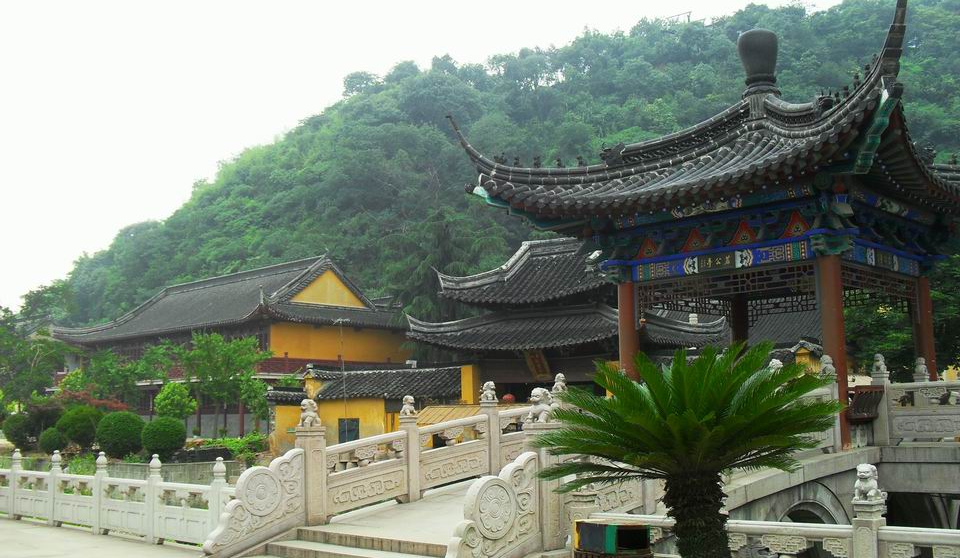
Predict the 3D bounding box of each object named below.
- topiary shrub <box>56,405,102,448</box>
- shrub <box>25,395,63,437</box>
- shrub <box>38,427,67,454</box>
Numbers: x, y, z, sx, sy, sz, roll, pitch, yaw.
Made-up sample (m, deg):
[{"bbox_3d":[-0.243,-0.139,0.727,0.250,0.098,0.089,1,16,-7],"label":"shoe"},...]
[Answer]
[{"bbox_3d":[-20.425,7.561,49.500,2.276,2.174,2.276,-1,-8,0],"label":"topiary shrub"},{"bbox_3d":[-22.883,7.383,51.000,1.937,2.472,1.937,-1,-8,0],"label":"shrub"},{"bbox_3d":[-20.665,7.832,47.000,1.339,1.258,1.339,-1,-8,0],"label":"shrub"}]

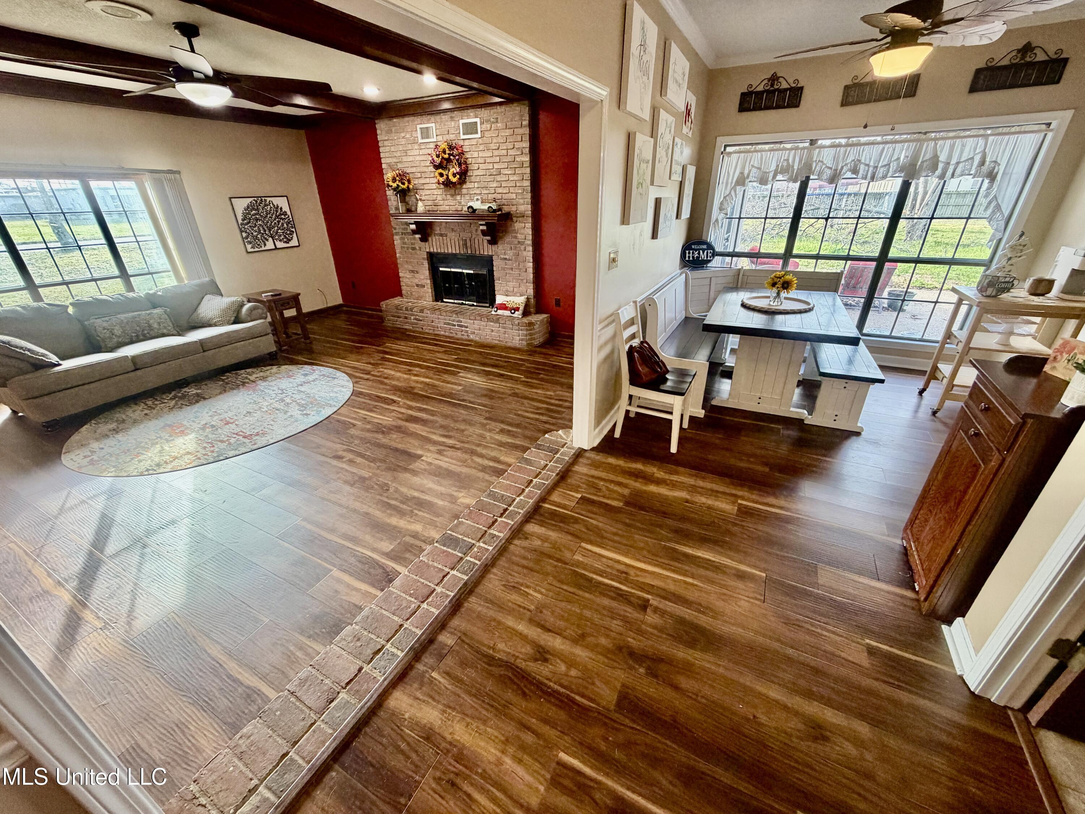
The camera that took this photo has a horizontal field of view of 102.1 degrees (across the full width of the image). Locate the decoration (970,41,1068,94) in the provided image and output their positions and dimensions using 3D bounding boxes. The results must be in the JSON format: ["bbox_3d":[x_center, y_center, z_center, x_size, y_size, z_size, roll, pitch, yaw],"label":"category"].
[{"bbox_3d":[3.670,-2.620,3.364,0.535,0.298,0.029,11,28,25],"label":"decoration"}]

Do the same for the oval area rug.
[{"bbox_3d":[-3.012,0.001,4.190,2.140,0.012,2.260,12,29,25],"label":"oval area rug"}]

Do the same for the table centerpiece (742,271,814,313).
[{"bbox_3d":[2.023,-0.998,3.734,0.554,0.288,0.554,11,28,25],"label":"table centerpiece"}]

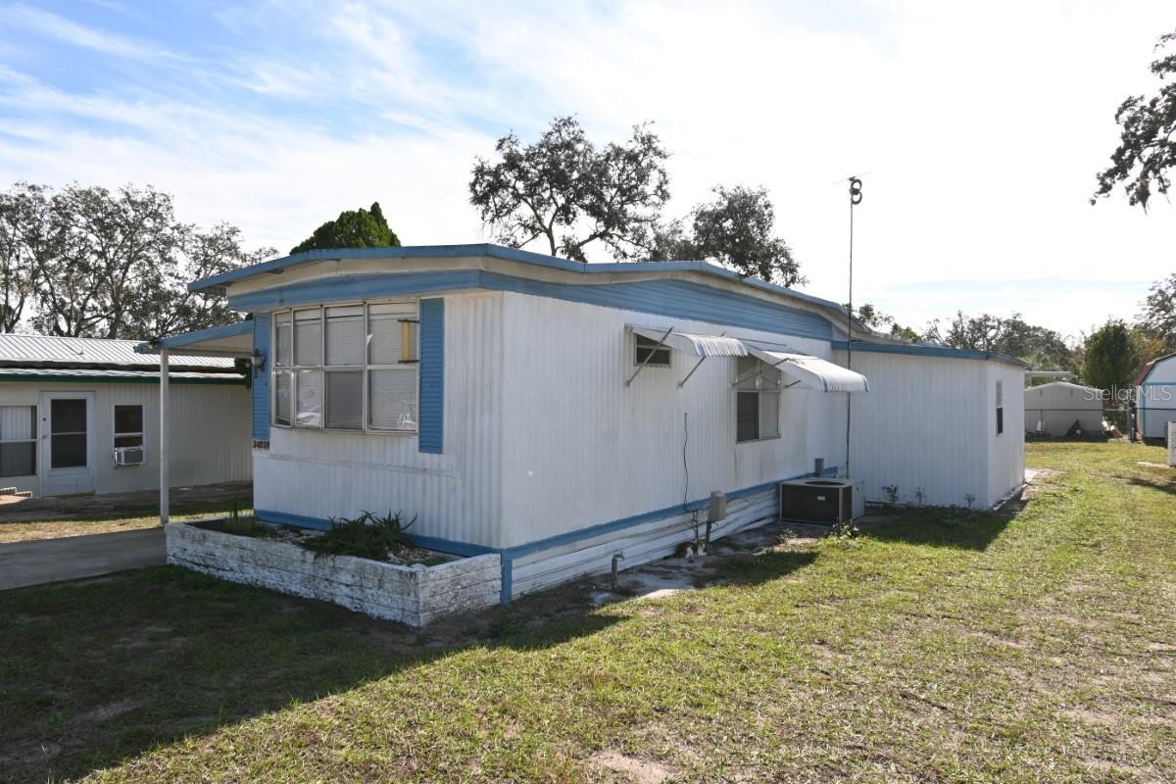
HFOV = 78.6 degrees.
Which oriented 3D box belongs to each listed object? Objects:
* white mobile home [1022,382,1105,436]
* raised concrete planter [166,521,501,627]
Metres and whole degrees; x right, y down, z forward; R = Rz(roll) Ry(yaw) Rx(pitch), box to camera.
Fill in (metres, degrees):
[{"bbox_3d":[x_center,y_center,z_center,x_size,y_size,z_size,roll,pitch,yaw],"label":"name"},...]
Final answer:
[{"bbox_3d":[16.578,0.675,26.379,3.100,2.000,3.000,0,0,9],"label":"white mobile home"},{"bbox_3d":[-2.455,1.516,6.525,3.500,0.430,0.850,0,0,35],"label":"raised concrete planter"}]

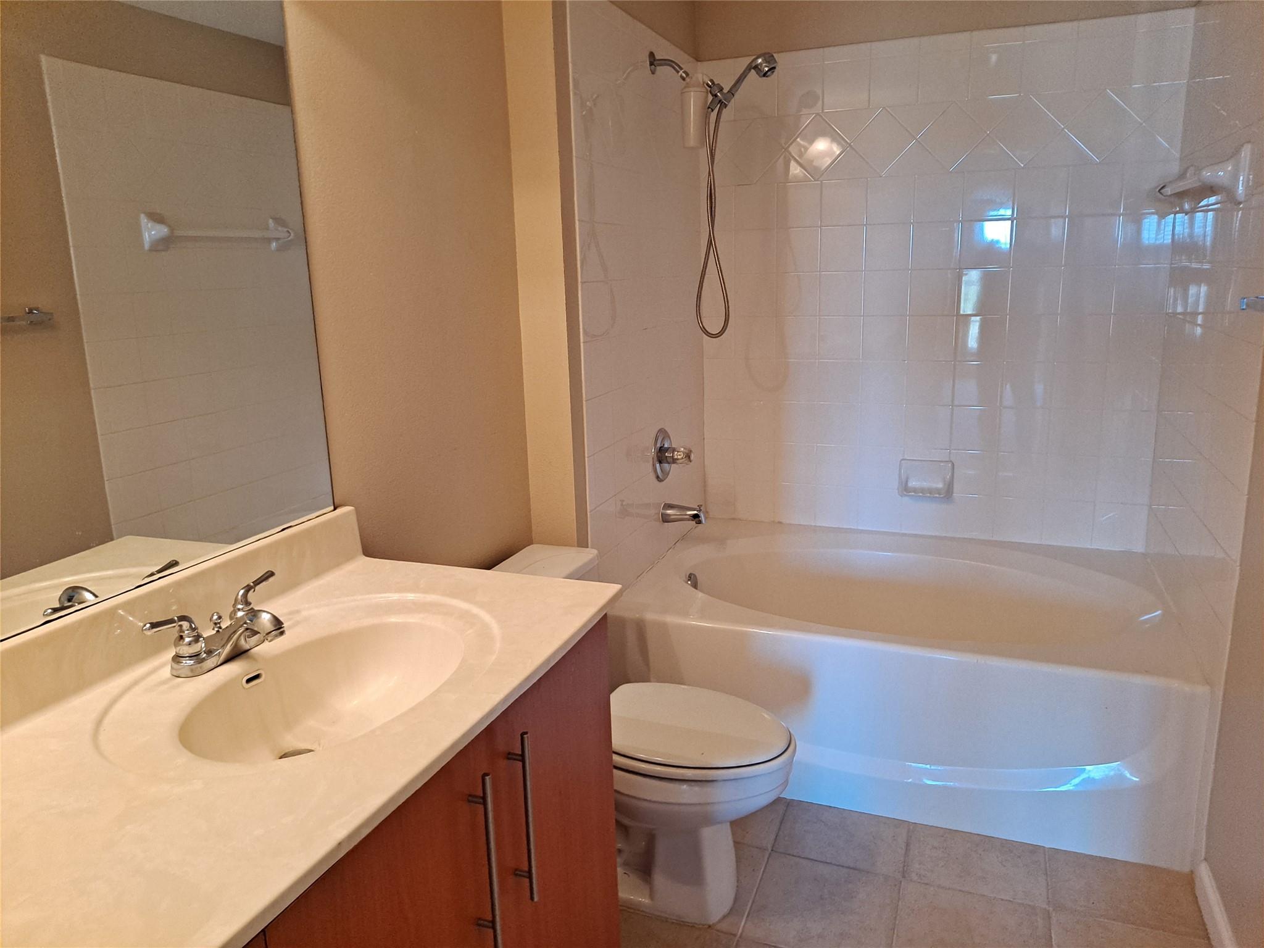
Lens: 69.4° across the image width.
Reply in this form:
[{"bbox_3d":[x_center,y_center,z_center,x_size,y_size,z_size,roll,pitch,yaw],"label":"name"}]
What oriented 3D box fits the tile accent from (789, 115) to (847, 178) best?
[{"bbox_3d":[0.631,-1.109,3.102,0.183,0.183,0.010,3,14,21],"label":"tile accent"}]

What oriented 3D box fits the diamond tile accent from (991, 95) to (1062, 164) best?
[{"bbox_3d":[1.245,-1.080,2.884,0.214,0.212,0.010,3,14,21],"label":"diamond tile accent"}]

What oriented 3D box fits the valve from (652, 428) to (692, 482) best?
[{"bbox_3d":[0.152,-0.059,3.027,0.107,0.178,0.178,3,13,21],"label":"valve"}]

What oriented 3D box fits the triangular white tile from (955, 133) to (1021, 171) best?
[{"bbox_3d":[1.139,-1.032,2.927,0.217,0.108,0.010,3,13,21],"label":"triangular white tile"}]

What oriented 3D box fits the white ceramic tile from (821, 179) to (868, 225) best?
[{"bbox_3d":[0.721,-0.923,3.110,0.152,0.152,0.010,3,14,21],"label":"white ceramic tile"}]

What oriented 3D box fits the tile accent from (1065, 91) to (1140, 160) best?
[{"bbox_3d":[1.452,-1.071,2.810,0.208,0.208,0.010,3,13,21],"label":"tile accent"}]

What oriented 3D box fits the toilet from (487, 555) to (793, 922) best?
[{"bbox_3d":[0.013,0.623,2.187,0.765,0.733,0.490,3,14,21],"label":"toilet"}]

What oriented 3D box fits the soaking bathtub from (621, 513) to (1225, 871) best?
[{"bbox_3d":[0.809,0.565,2.866,1.510,0.492,1.030,3,14,21],"label":"soaking bathtub"}]

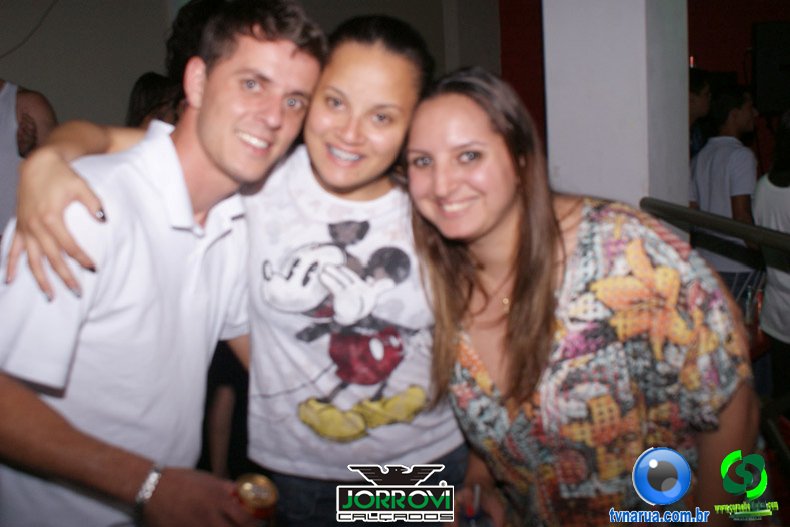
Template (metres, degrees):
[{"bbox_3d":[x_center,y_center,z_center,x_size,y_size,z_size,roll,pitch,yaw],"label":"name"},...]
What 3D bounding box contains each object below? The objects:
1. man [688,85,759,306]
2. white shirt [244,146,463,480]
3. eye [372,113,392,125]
[{"bbox_3d":[1.673,-0.039,4.000,0.290,1.700,0.450,-8,9,-27],"label":"man"},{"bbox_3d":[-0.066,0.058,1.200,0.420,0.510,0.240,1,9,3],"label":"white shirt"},{"bbox_3d":[-0.017,-0.193,1.050,0.026,0.012,0.015,18,6,3],"label":"eye"}]

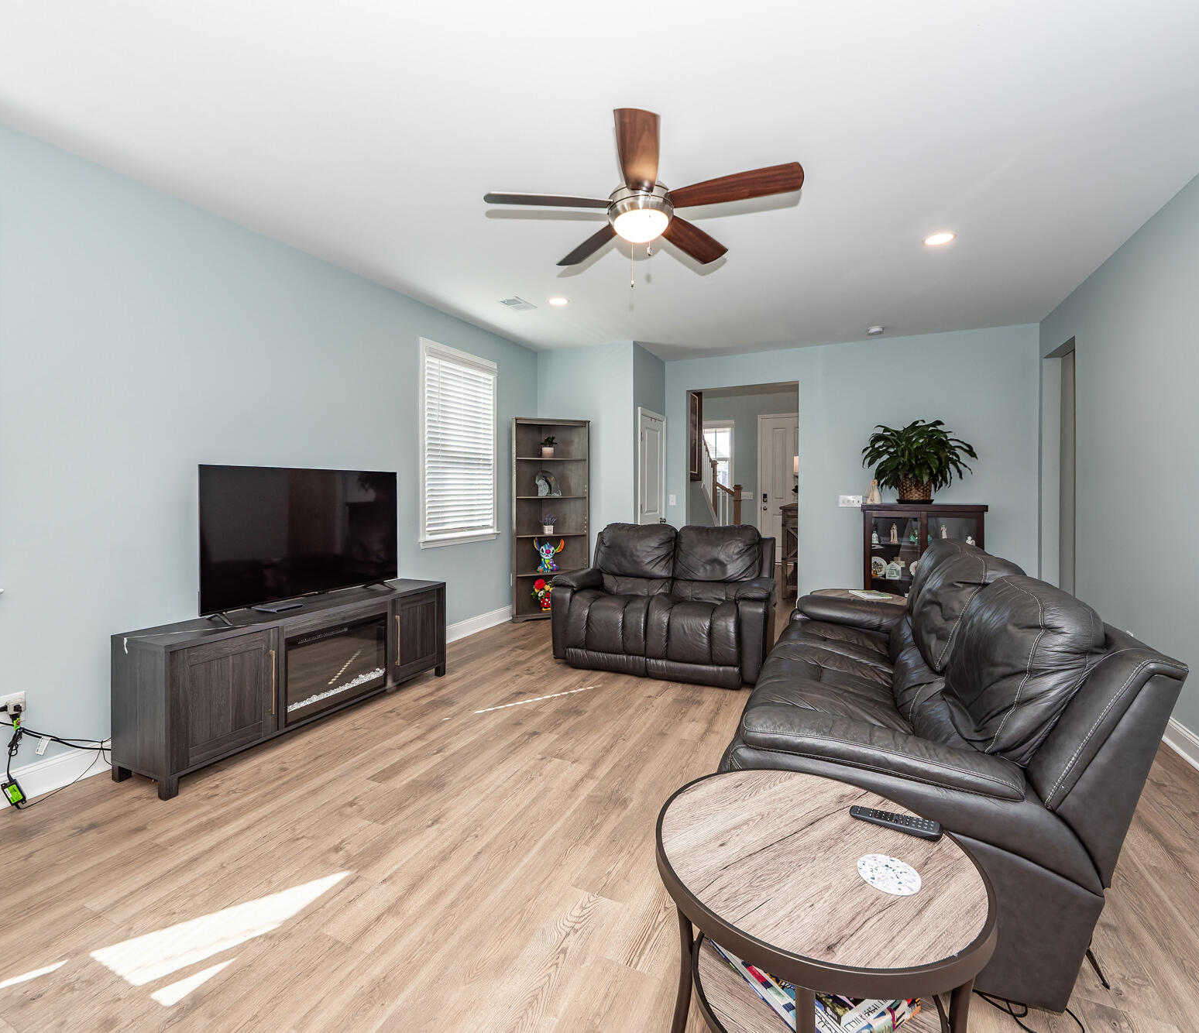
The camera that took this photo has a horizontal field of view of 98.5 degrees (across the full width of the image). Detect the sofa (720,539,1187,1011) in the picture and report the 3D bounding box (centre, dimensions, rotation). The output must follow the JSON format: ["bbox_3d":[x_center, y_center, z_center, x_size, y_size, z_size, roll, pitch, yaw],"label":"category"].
[{"bbox_3d":[1.233,0.675,2.166,1.070,1.030,1.630,1,3,24],"label":"sofa"}]

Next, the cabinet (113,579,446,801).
[{"bbox_3d":[-1.622,0.822,2.976,0.390,0.640,1.660,1,3,27],"label":"cabinet"}]

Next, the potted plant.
[{"bbox_3d":[2.912,-0.495,4.767,0.850,0.780,0.750,1,3,27],"label":"potted plant"}]

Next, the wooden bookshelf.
[{"bbox_3d":[-0.512,0.012,5.407,0.840,1.970,0.470,-1,3,-18],"label":"wooden bookshelf"}]

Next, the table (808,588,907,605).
[{"bbox_3d":[1.673,0.824,3.356,0.570,0.590,0.570,1,3,27],"label":"table"}]

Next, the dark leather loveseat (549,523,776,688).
[{"bbox_3d":[0.522,0.573,4.047,1.560,1.010,1.000,1,3,20],"label":"dark leather loveseat"}]

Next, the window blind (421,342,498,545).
[{"bbox_3d":[-1.174,-0.608,4.488,0.080,1.620,0.930,1,3,27],"label":"window blind"}]

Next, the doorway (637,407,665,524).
[{"bbox_3d":[0.583,-0.084,5.746,0.120,2.120,0.860,1,3,27],"label":"doorway"}]

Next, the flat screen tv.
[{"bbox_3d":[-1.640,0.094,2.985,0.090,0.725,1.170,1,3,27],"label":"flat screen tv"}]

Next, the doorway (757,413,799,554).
[{"bbox_3d":[3.163,-0.441,8.548,1.050,2.500,0.150,1,3,27],"label":"doorway"}]

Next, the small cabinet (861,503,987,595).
[{"bbox_3d":[2.998,0.461,4.835,0.950,1.140,0.380,1,3,27],"label":"small cabinet"}]

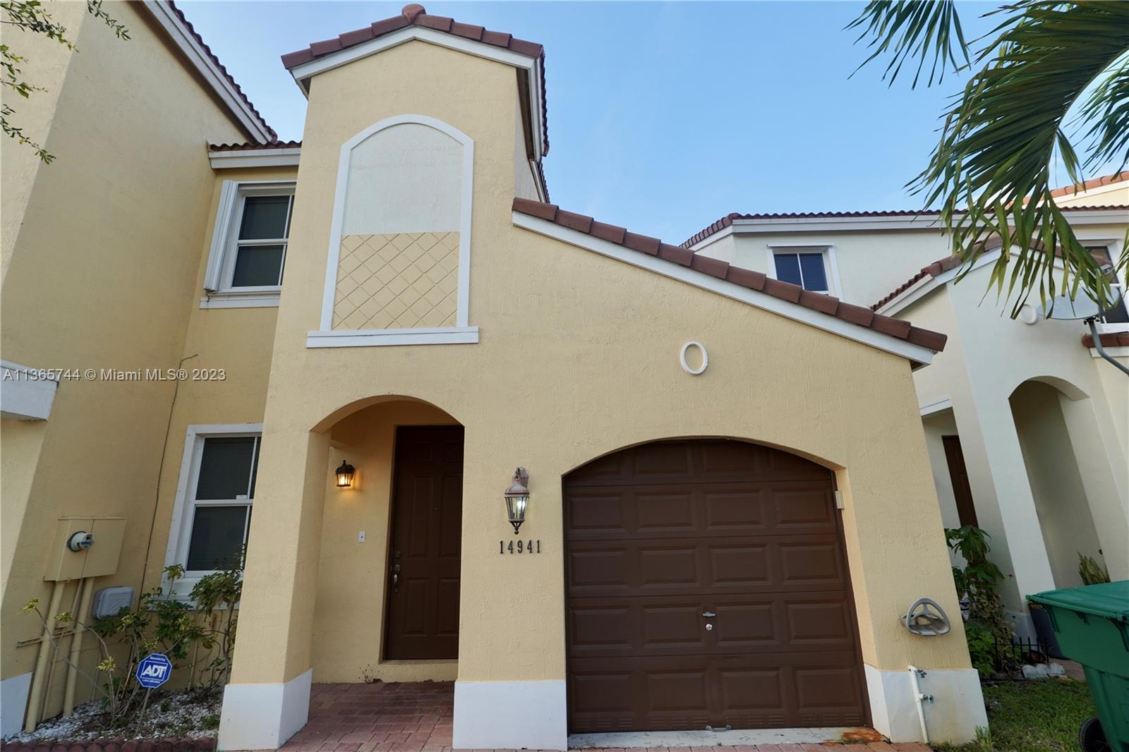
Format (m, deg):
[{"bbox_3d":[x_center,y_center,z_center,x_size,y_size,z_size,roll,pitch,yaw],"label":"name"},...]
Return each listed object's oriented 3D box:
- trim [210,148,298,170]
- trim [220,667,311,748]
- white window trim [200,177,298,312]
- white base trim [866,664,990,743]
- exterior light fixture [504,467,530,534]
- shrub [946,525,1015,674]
[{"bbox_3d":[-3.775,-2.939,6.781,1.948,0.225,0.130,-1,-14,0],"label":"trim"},{"bbox_3d":[-2.390,2.671,4.041,0.468,0.463,0.463,-1,-14,0],"label":"trim"},{"bbox_3d":[-3.698,-1.742,6.550,1.767,1.780,0.143,-1,-14,0],"label":"white window trim"},{"bbox_3d":[2.810,2.525,3.901,0.740,0.481,0.256,-1,-14,0],"label":"white base trim"},{"bbox_3d":[-0.375,0.999,4.051,0.191,0.511,0.325,-1,-14,0],"label":"exterior light fixture"},{"bbox_3d":[4.540,2.407,5.568,0.693,1.438,0.649,-1,-14,0],"label":"shrub"}]

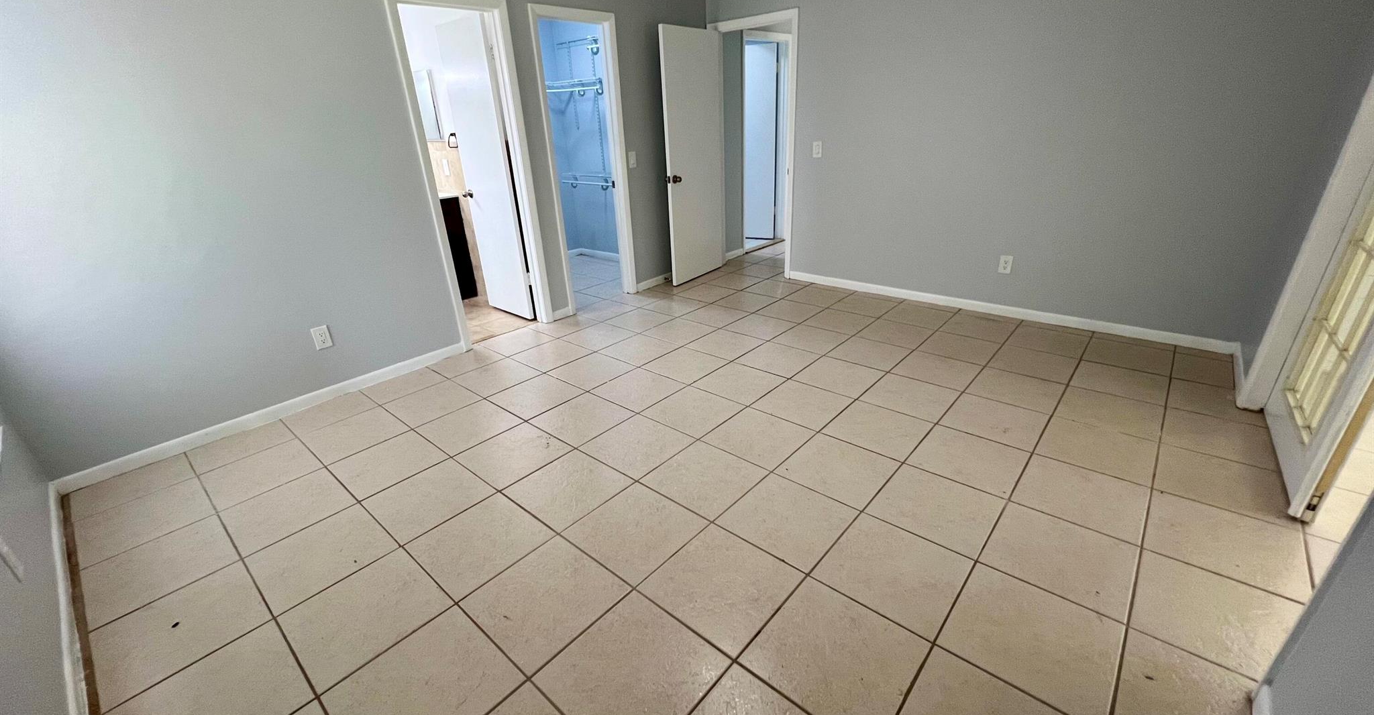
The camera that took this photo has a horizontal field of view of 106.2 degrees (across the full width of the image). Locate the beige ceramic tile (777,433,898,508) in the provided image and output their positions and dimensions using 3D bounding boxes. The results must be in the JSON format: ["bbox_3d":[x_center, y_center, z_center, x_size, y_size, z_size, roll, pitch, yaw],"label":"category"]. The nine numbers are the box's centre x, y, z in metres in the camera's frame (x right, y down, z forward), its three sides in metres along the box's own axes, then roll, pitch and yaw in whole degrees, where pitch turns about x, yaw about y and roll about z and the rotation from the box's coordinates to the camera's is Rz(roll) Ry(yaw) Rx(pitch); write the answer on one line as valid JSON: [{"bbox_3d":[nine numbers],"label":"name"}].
[{"bbox_3d":[0.668,0.491,2.284,0.398,0.010,0.398,17,31,38],"label":"beige ceramic tile"}]

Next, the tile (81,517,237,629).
[{"bbox_3d":[-1.937,0.771,1.903,0.398,0.010,0.398,17,31,38],"label":"tile"}]

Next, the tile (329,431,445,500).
[{"bbox_3d":[-1.410,0.502,2.447,0.398,0.010,0.398,17,31,38],"label":"tile"}]

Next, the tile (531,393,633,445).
[{"bbox_3d":[-0.554,0.329,2.755,0.398,0.010,0.398,17,31,38],"label":"tile"}]

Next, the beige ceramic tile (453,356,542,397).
[{"bbox_3d":[-1.176,0.125,3.208,0.395,0.012,0.395,19,33,37],"label":"beige ceramic tile"}]

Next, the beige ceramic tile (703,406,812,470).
[{"bbox_3d":[0.340,0.378,2.446,0.393,0.010,0.393,17,31,38],"label":"beige ceramic tile"}]

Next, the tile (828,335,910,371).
[{"bbox_3d":[1.158,-0.026,3.272,0.393,0.010,0.393,17,31,38],"label":"tile"}]

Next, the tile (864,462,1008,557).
[{"bbox_3d":[0.993,0.597,2.062,0.409,0.012,0.412,18,31,38],"label":"tile"}]

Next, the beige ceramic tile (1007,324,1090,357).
[{"bbox_3d":[2.398,-0.102,3.422,0.400,0.010,0.400,17,31,38],"label":"beige ceramic tile"}]

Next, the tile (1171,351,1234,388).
[{"bbox_3d":[2.835,0.075,2.839,0.237,0.010,0.400,17,31,38],"label":"tile"}]

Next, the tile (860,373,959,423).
[{"bbox_3d":[1.225,0.214,2.823,0.400,0.010,0.400,17,31,38],"label":"tile"}]

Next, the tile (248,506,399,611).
[{"bbox_3d":[-1.381,0.747,1.963,0.412,0.012,0.402,18,31,37],"label":"tile"}]

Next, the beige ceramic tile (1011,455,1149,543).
[{"bbox_3d":[1.540,0.543,2.020,0.406,0.010,0.406,18,31,38],"label":"beige ceramic tile"}]

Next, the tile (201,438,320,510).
[{"bbox_3d":[-1.988,0.538,2.415,0.398,0.010,0.398,17,31,38],"label":"tile"}]

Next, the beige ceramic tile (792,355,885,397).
[{"bbox_3d":[0.905,0.113,3.067,0.406,0.010,0.406,18,31,38],"label":"beige ceramic tile"}]

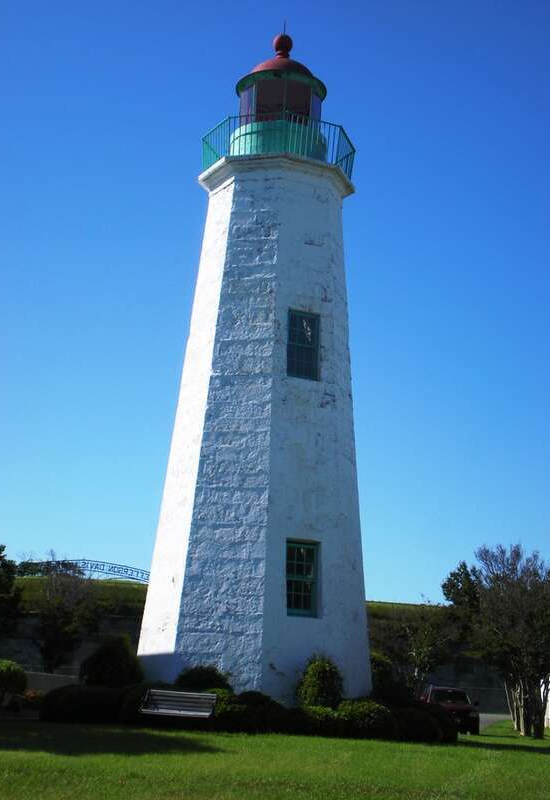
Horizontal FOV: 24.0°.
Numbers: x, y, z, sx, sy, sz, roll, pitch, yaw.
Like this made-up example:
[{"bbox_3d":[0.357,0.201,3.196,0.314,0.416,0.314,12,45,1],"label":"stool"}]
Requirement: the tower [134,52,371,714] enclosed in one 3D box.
[{"bbox_3d":[-0.154,-0.934,32.022,5.305,17.578,5.305,8,-13,-26],"label":"tower"}]

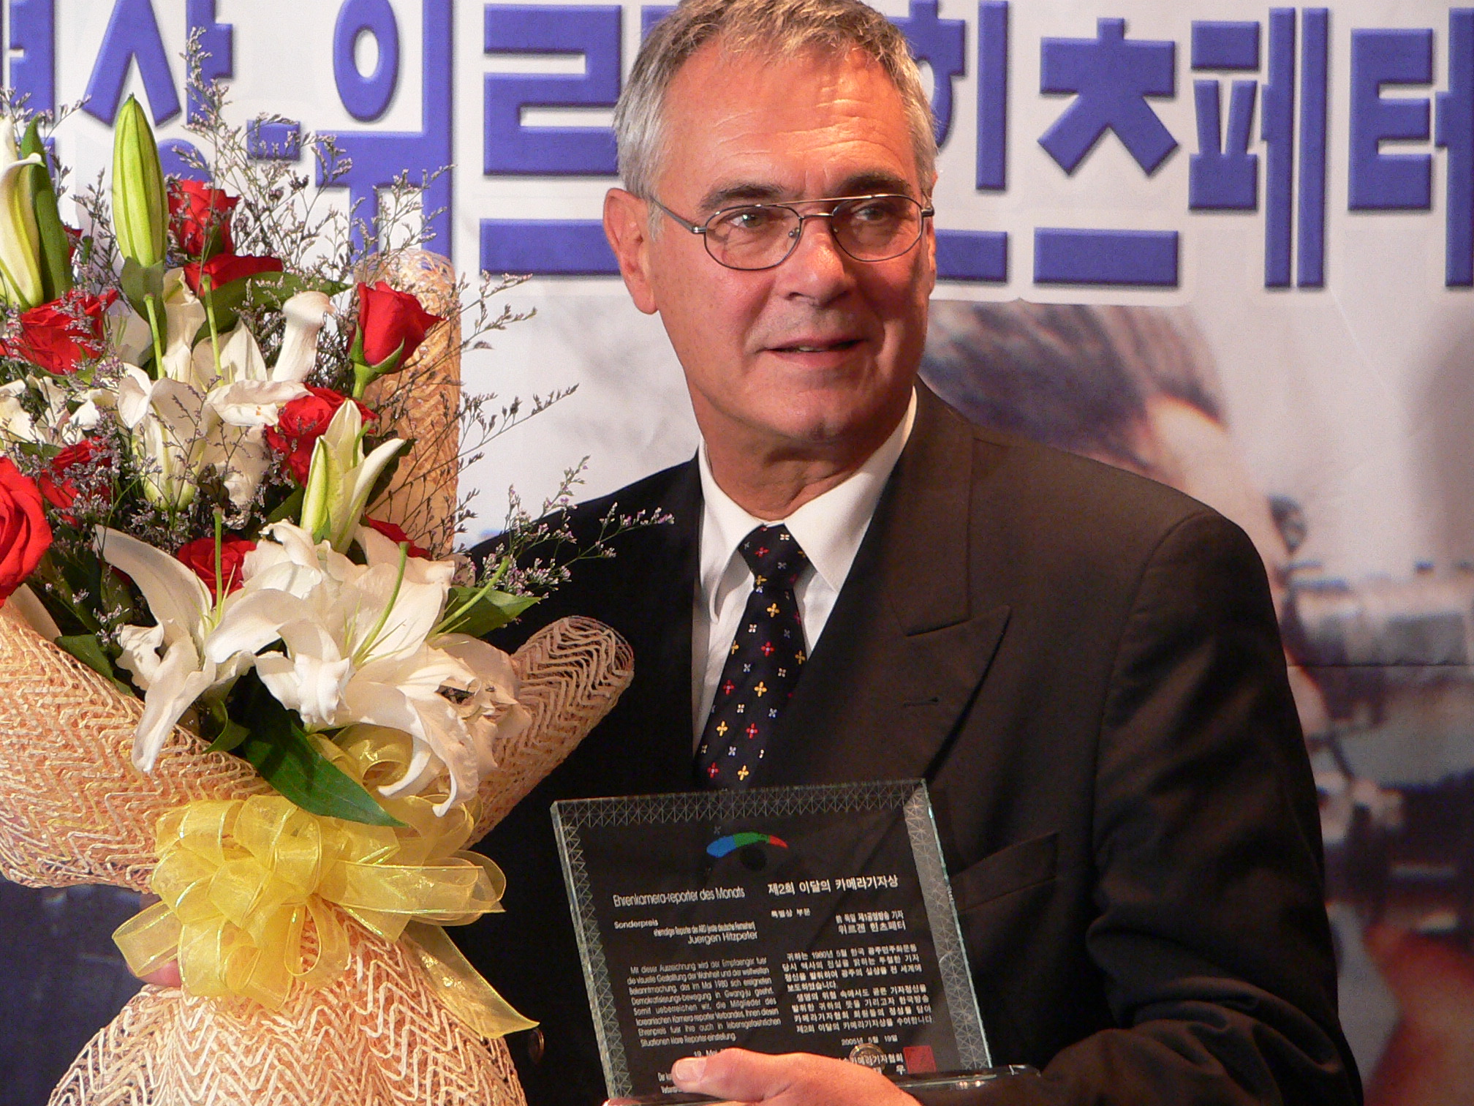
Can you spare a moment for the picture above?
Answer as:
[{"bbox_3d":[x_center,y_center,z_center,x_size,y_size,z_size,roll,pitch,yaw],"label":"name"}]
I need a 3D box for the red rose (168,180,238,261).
[{"bbox_3d":[-0.278,-0.173,3.080,0.038,0.042,0.038,-3,3,0],"label":"red rose"}]

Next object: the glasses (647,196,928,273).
[{"bbox_3d":[0.024,-0.183,3.208,0.138,0.042,0.140,-5,15,-16],"label":"glasses"}]

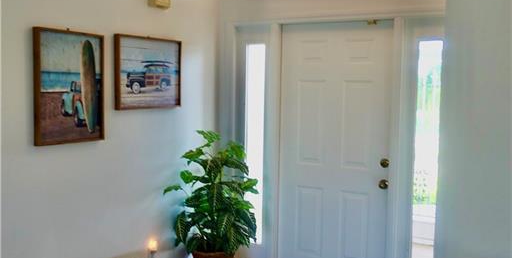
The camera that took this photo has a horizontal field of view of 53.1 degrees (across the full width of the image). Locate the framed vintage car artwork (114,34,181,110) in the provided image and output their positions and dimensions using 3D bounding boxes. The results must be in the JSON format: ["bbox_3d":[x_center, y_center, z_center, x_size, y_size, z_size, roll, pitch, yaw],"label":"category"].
[{"bbox_3d":[-0.737,-0.388,3.580,0.038,0.490,0.644,3,5,29],"label":"framed vintage car artwork"}]

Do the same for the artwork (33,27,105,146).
[{"bbox_3d":[-1.077,-0.239,2.984,0.038,0.645,0.472,3,5,29],"label":"artwork"}]

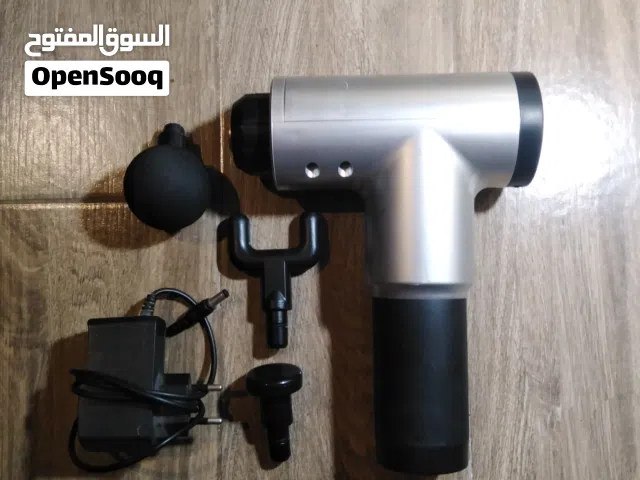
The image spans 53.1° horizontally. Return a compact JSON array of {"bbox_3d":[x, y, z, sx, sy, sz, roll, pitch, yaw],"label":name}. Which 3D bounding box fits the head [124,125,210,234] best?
[{"bbox_3d":[-0.090,-0.040,0.384,0.050,0.050,0.071,0,63,2],"label":"head"}]

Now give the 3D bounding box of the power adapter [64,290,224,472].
[{"bbox_3d":[-0.099,0.081,0.371,0.089,0.039,0.102,0,83,2],"label":"power adapter"}]

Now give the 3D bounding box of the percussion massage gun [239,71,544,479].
[{"bbox_3d":[0.035,0.014,0.364,0.168,0.065,0.218,0,85,3],"label":"percussion massage gun"}]

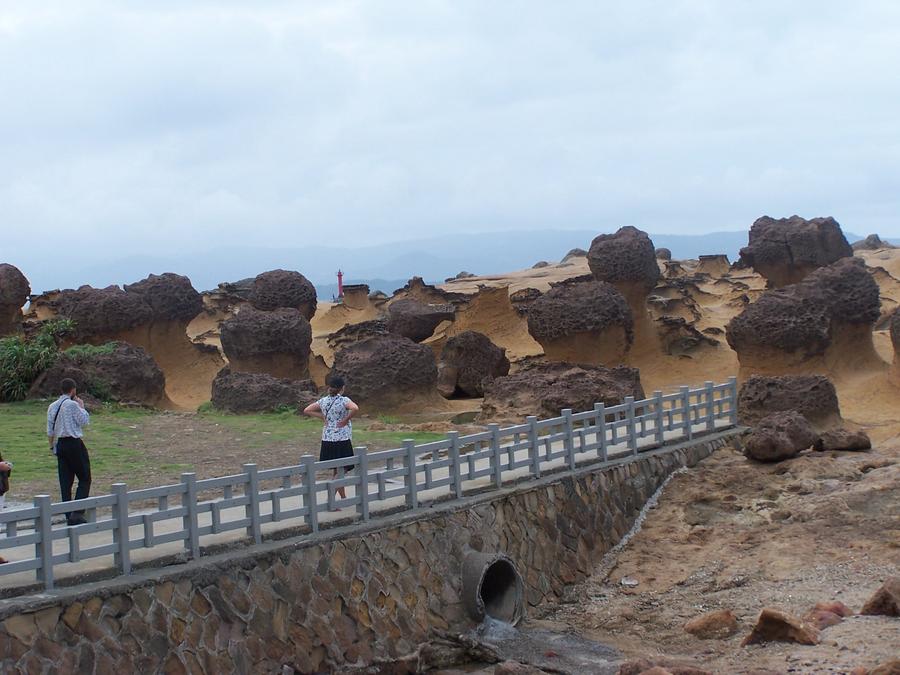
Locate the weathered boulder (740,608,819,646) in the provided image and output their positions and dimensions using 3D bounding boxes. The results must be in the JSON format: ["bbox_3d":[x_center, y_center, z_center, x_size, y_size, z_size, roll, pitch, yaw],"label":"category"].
[{"bbox_3d":[4.055,3.569,24.000,0.940,0.450,0.620,-3,1,0],"label":"weathered boulder"}]

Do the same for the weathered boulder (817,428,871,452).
[{"bbox_3d":[6.562,1.722,32.600,0.936,0.373,0.609,-3,1,11],"label":"weathered boulder"}]

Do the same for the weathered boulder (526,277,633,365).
[{"bbox_3d":[2.789,-0.366,42.000,2.237,1.857,1.969,-3,1,4],"label":"weathered boulder"}]

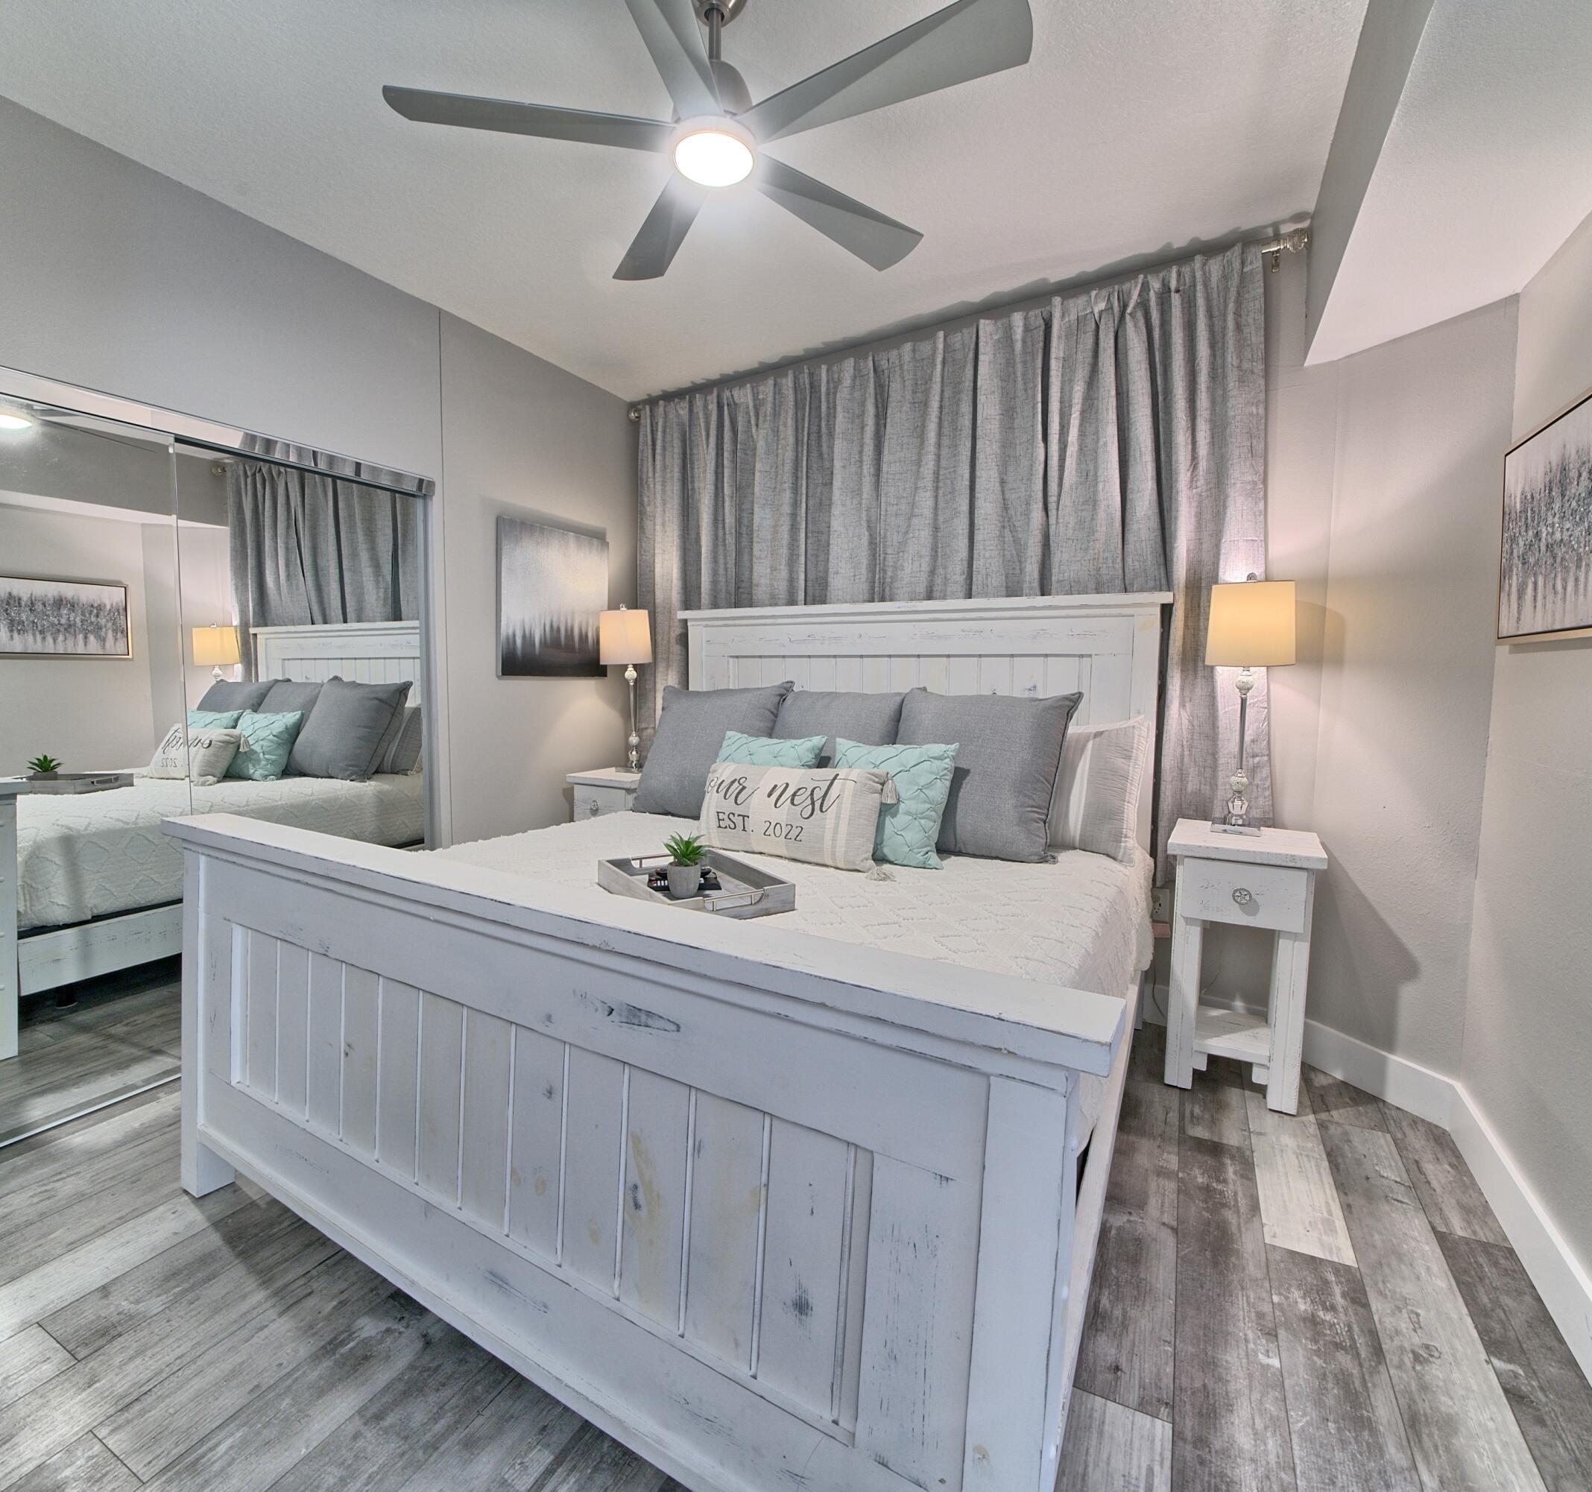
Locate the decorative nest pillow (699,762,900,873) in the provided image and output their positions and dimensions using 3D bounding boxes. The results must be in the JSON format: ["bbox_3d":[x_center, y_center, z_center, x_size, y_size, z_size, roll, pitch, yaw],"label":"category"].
[{"bbox_3d":[-0.025,0.211,2.357,0.610,0.300,0.140,4,-19,28],"label":"decorative nest pillow"}]

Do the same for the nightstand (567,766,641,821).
[{"bbox_3d":[-0.805,0.550,3.732,0.430,0.820,0.440,4,5,28],"label":"nightstand"}]

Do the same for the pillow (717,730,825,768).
[{"bbox_3d":[-0.116,0.140,2.583,0.420,0.400,0.140,4,-21,28],"label":"pillow"}]

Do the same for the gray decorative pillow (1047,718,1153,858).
[{"bbox_3d":[0.834,0.133,2.765,0.800,0.520,0.170,4,-7,28],"label":"gray decorative pillow"}]

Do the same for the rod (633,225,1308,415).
[{"bbox_3d":[0.424,-1.694,3.159,2.870,0.060,0.080,1,4,28],"label":"rod"}]

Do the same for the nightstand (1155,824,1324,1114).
[{"bbox_3d":[1.494,0.717,2.551,0.430,0.820,0.450,4,5,28],"label":"nightstand"}]

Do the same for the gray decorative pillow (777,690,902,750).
[{"bbox_3d":[0.168,0.049,2.868,0.610,0.580,0.190,4,-20,28],"label":"gray decorative pillow"}]

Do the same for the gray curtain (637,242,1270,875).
[{"bbox_3d":[0.393,-0.639,3.258,2.800,2.140,0.120,4,5,28],"label":"gray curtain"}]

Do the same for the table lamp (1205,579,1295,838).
[{"bbox_3d":[1.516,-0.128,2.528,0.260,0.870,0.260,4,5,28],"label":"table lamp"}]

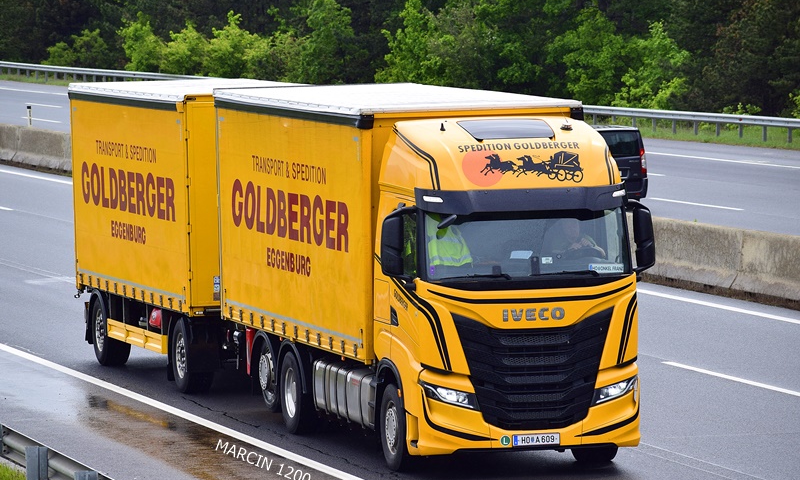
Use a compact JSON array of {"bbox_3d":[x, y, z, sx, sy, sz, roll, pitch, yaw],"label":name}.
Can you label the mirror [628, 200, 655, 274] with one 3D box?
[{"bbox_3d":[2.590,-0.036,48.441,0.260,0.790,0.210,-2,4,-16],"label":"mirror"}]

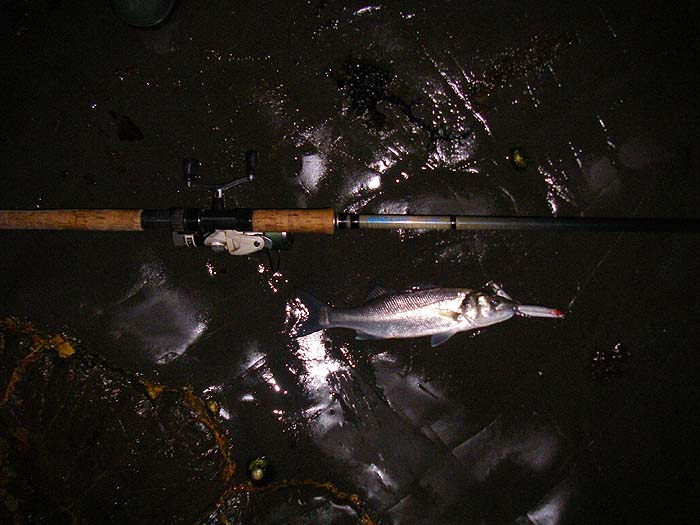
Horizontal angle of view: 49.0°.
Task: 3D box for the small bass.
[{"bbox_3d":[0.096,0.064,0.950,0.330,0.042,0.077,-2,87,0],"label":"small bass"}]

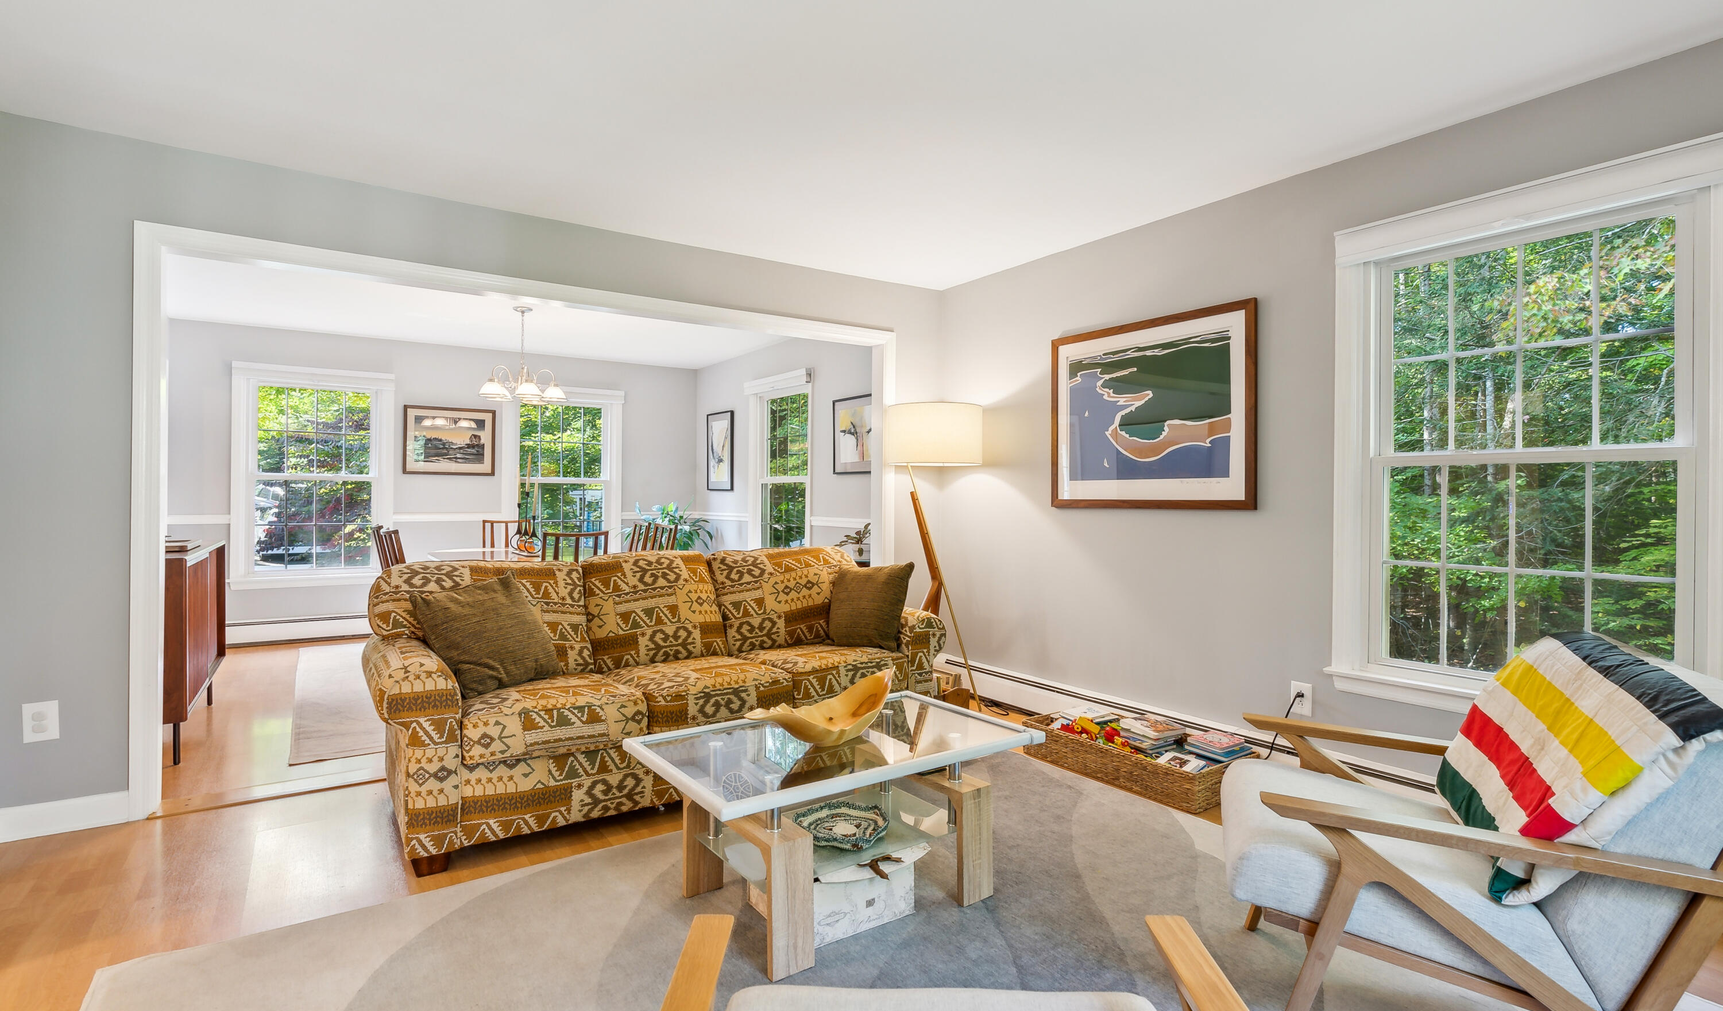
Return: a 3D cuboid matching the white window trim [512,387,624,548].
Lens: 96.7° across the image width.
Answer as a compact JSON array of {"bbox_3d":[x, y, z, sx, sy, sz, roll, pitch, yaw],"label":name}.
[{"bbox_3d":[-2.580,-0.227,6.741,1.006,1.597,0.100,0,0,-35],"label":"white window trim"}]

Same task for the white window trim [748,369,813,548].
[{"bbox_3d":[-0.715,-0.218,6.310,0.090,1.670,1.090,-1,1,-35],"label":"white window trim"}]

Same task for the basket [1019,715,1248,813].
[{"bbox_3d":[1.106,1.012,3.120,0.390,0.150,0.780,-1,1,-37],"label":"basket"}]

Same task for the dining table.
[{"bbox_3d":[-2.245,0.693,5.146,1.070,0.730,1.600,-1,1,-35],"label":"dining table"}]

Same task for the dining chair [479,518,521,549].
[{"bbox_3d":[-2.648,0.600,5.813,0.460,0.940,0.520,0,0,-35],"label":"dining chair"}]

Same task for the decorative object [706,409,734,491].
[{"bbox_3d":[-1.313,-0.496,7.055,0.030,0.727,0.562,0,0,-35],"label":"decorative object"}]

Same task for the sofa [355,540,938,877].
[{"bbox_3d":[-0.743,0.651,3.147,2.184,0.890,0.877,0,0,-35],"label":"sofa"}]

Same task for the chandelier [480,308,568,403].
[{"bbox_3d":[-2.275,-0.992,5.155,0.610,0.660,0.610,-1,1,-35],"label":"chandelier"}]

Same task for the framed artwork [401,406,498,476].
[{"bbox_3d":[-3.346,-0.524,6.237,0.668,0.562,0.030,0,0,-35],"label":"framed artwork"}]

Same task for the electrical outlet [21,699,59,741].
[{"bbox_3d":[-2.720,0.720,2.541,0.083,0.129,0.012,-1,1,-35],"label":"electrical outlet"}]

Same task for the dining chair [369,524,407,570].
[{"bbox_3d":[-2.744,0.610,4.775,0.500,0.910,0.470,-1,1,-35],"label":"dining chair"}]

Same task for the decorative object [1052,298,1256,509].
[{"bbox_3d":[1.304,-0.418,3.556,0.030,0.868,1.076,-1,1,-35],"label":"decorative object"}]

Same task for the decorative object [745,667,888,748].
[{"bbox_3d":[-0.122,0.560,2.130,0.410,0.180,0.240,0,1,-12],"label":"decorative object"}]

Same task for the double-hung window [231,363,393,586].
[{"bbox_3d":[-4.062,-0.213,5.712,0.986,1.625,0.100,0,0,-35],"label":"double-hung window"}]

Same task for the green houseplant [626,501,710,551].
[{"bbox_3d":[-1.692,0.360,6.752,0.740,0.800,0.740,0,0,-35],"label":"green houseplant"}]

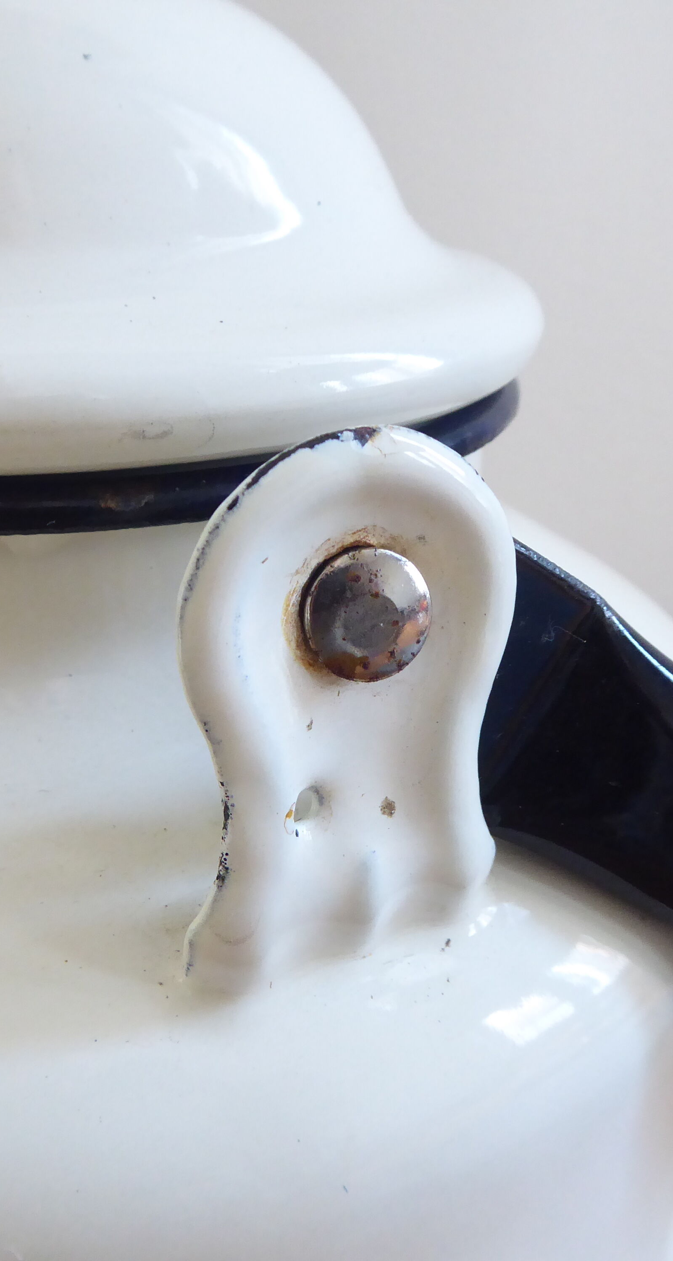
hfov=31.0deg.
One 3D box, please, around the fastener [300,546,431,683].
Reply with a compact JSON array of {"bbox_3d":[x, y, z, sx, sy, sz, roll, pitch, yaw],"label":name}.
[{"bbox_3d":[0.002,-0.001,0.092,0.010,0.010,0.003,-11,16,-24],"label":"fastener"}]

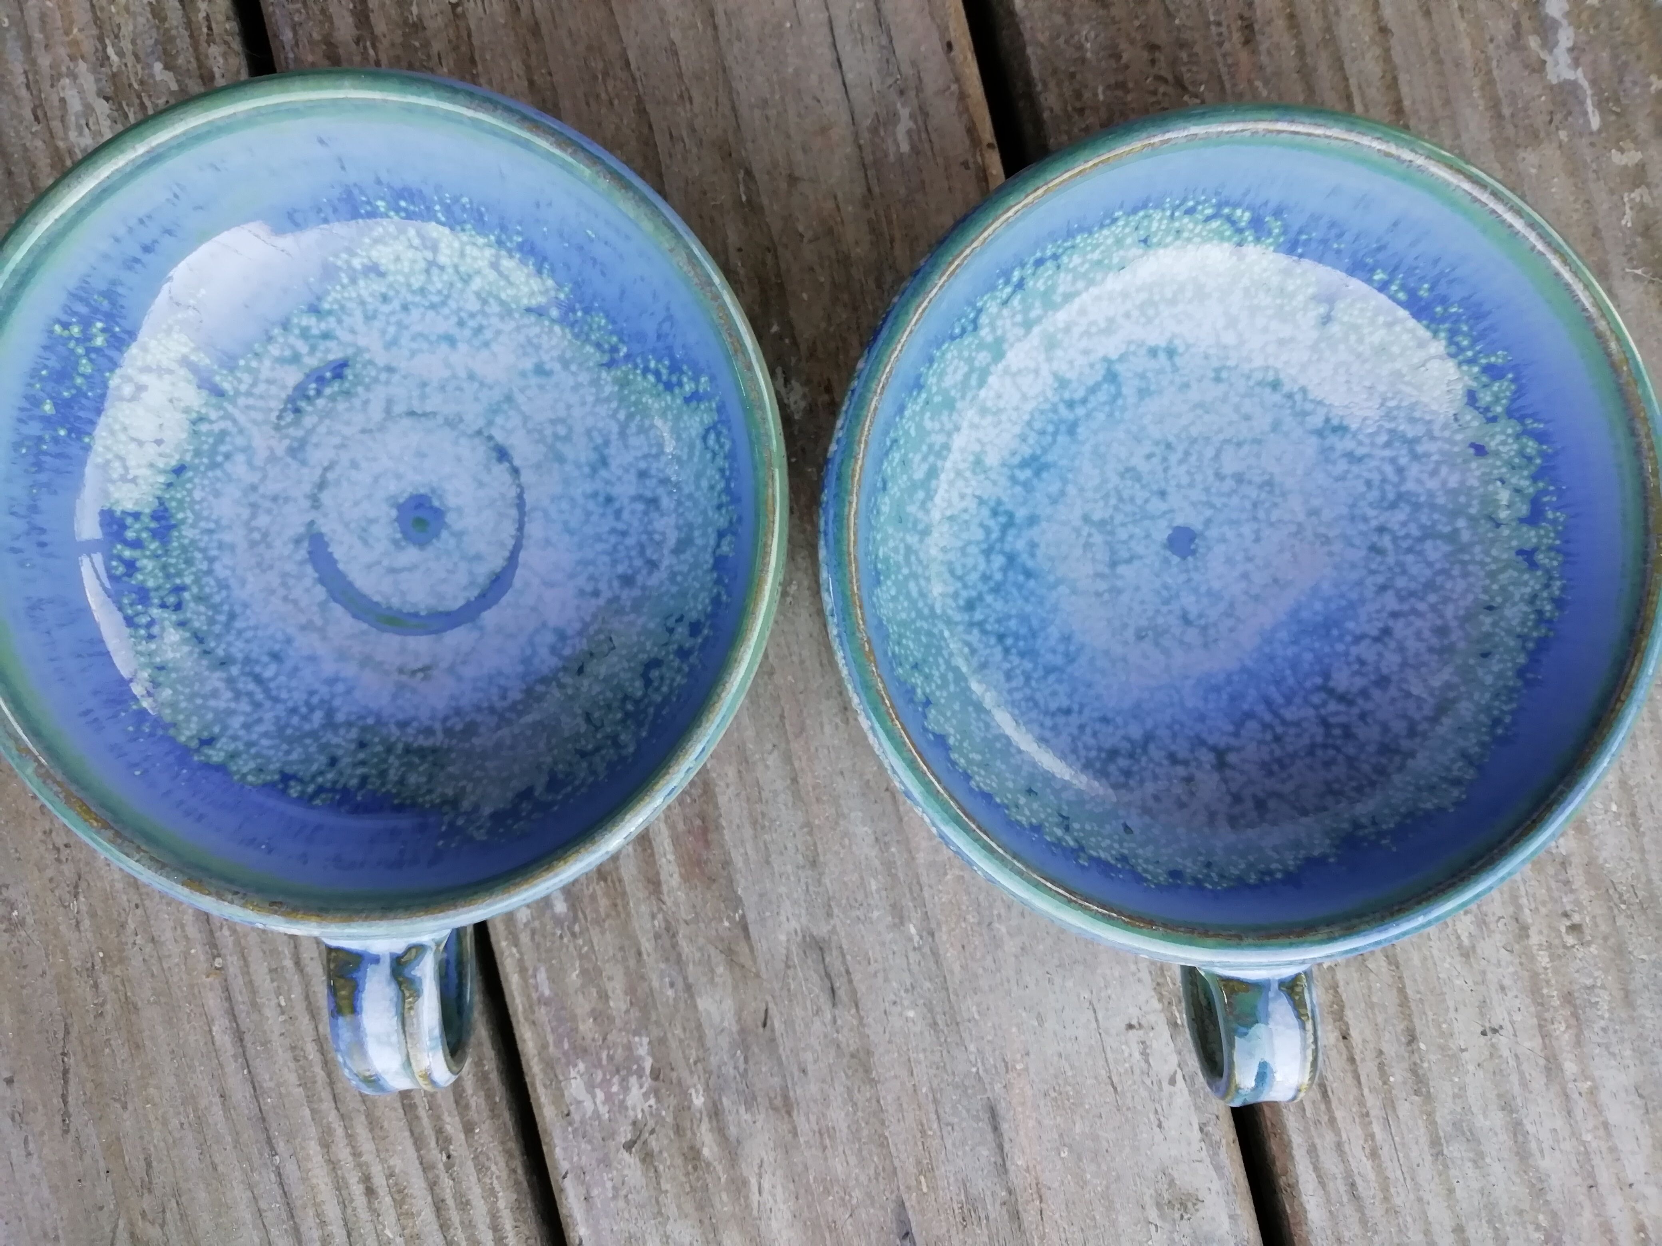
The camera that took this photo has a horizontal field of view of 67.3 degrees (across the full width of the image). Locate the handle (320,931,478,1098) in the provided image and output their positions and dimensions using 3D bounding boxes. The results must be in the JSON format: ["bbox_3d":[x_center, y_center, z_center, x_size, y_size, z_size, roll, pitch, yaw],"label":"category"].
[{"bbox_3d":[-0.078,0.068,0.228,0.022,0.035,0.036,0,90,-1],"label":"handle"}]

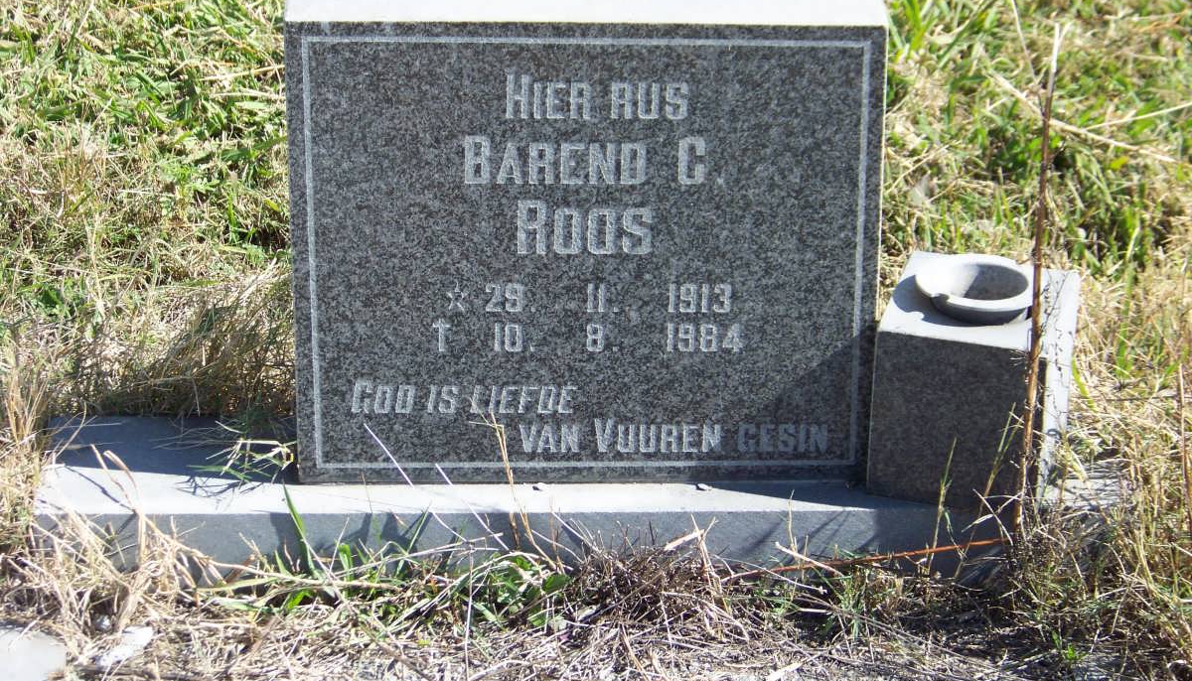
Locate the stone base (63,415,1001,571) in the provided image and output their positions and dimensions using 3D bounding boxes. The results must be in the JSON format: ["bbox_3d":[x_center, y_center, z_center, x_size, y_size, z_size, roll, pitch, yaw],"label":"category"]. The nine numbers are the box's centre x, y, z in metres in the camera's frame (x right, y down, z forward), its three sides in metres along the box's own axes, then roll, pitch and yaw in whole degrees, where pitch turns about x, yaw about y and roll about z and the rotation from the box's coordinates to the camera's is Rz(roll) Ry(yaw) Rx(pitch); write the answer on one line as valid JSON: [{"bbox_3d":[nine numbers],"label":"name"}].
[{"bbox_3d":[-0.019,0.142,3.247,0.933,0.078,0.178,0,27,-1],"label":"stone base"}]

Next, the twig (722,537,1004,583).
[{"bbox_3d":[0.230,0.190,3.150,0.243,0.009,0.010,-8,27,3],"label":"twig"}]

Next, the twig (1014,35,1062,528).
[{"bbox_3d":[0.367,-0.044,3.024,0.014,0.470,0.014,0,27,-1],"label":"twig"}]

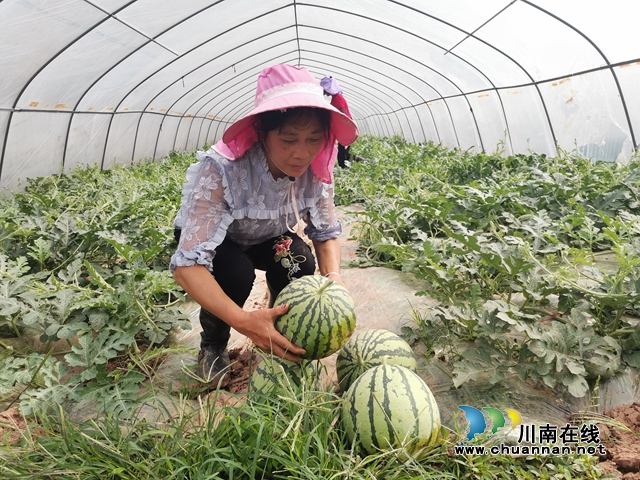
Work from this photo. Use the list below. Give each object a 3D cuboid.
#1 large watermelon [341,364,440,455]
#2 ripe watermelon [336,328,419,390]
[{"bbox_3d":[0.176,0.441,1.202,0.245,0.235,0.245,-4,13,0],"label":"large watermelon"},{"bbox_3d":[0.171,0.388,1.438,0.240,0.230,0.240,-4,13,0],"label":"ripe watermelon"}]

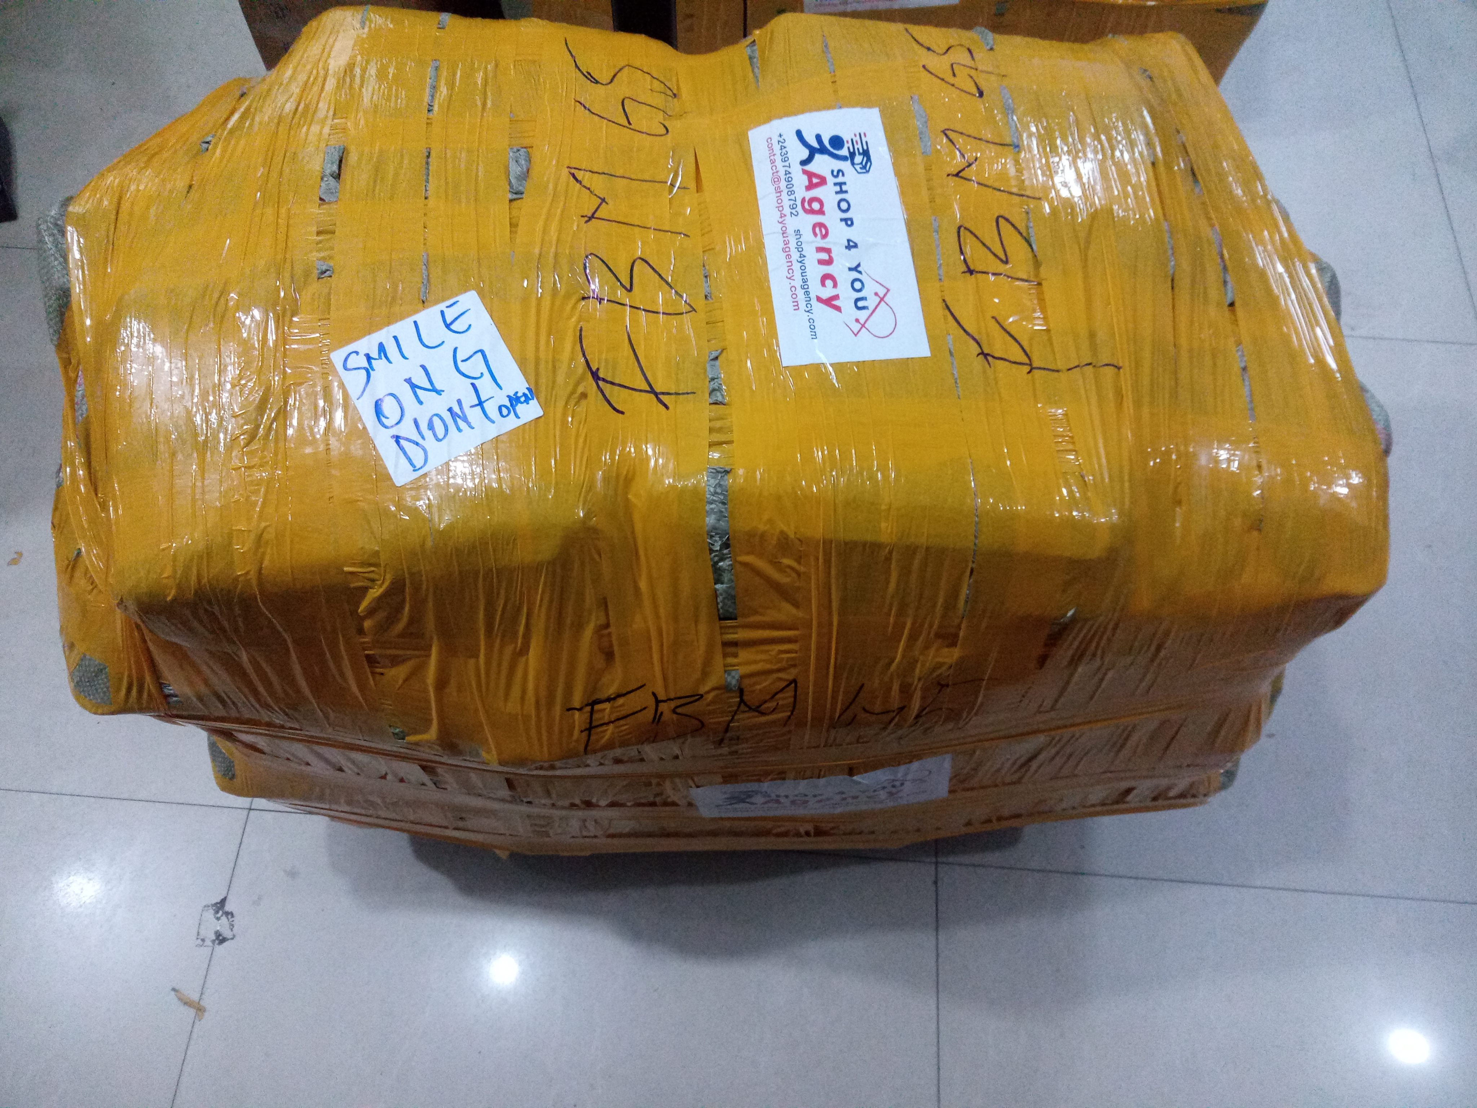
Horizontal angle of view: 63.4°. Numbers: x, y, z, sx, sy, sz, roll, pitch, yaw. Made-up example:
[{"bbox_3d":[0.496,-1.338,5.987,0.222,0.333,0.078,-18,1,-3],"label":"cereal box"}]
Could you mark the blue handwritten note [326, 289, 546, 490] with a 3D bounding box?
[{"bbox_3d":[-0.198,-0.111,0.784,0.104,0.004,0.105,-27,73,-12],"label":"blue handwritten note"}]

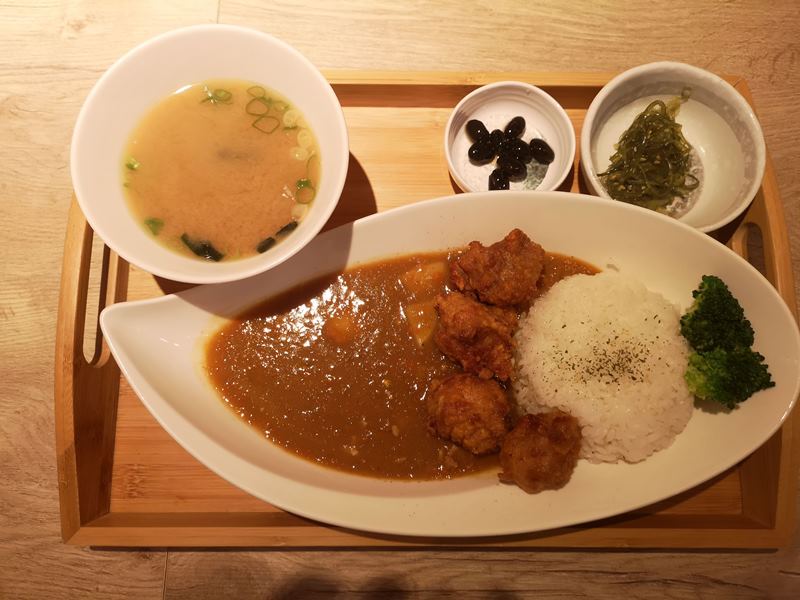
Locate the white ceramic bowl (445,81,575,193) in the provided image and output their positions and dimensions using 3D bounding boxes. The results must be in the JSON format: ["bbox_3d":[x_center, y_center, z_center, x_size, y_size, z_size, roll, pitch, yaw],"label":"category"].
[{"bbox_3d":[0.064,-0.090,0.380,0.077,0.028,0.077,0,80,-1],"label":"white ceramic bowl"}]

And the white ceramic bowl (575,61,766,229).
[{"bbox_3d":[0.156,-0.084,0.375,0.106,0.038,0.106,0,80,-1],"label":"white ceramic bowl"}]

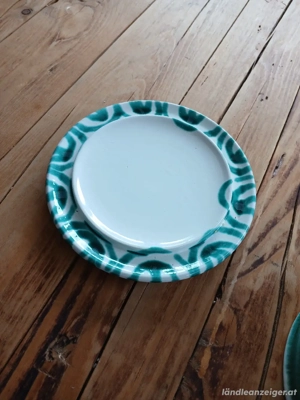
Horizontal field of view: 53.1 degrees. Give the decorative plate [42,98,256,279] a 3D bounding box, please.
[{"bbox_3d":[0.005,-0.029,0.418,0.285,0.028,0.285,2,62,-4],"label":"decorative plate"}]

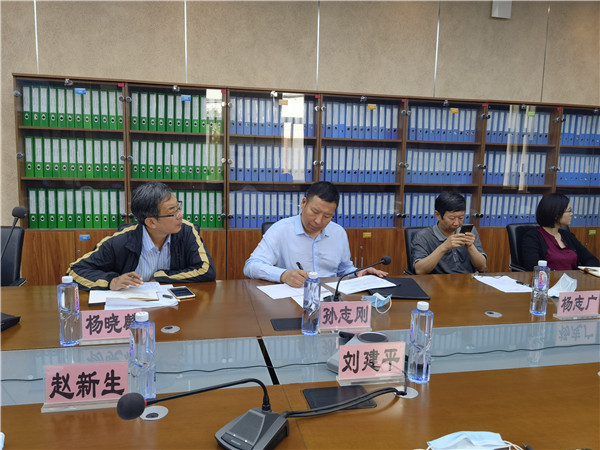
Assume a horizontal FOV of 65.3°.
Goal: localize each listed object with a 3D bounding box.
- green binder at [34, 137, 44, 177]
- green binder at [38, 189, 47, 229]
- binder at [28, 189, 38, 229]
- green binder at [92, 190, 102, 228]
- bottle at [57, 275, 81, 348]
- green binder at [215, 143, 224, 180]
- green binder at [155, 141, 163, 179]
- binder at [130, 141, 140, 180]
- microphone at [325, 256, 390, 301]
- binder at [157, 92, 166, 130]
[{"bbox_3d":[-2.105,-0.555,3.857,0.060,0.315,0.280,0,7,-12],"label":"green binder"},{"bbox_3d":[-2.105,-0.146,3.909,0.064,0.318,0.285,0,7,-12],"label":"green binder"},{"bbox_3d":[-2.170,-0.147,3.895,0.056,0.315,0.285,0,7,-12],"label":"binder"},{"bbox_3d":[-1.700,-0.146,3.992,0.060,0.315,0.280,0,7,-12],"label":"green binder"},{"bbox_3d":[-0.784,0.291,1.583,0.066,0.228,0.066,0,7,-12],"label":"bottle"},{"bbox_3d":[-0.714,-0.556,4.148,0.056,0.315,0.285,0,7,-12],"label":"green binder"},{"bbox_3d":[-1.202,-0.552,4.046,0.064,0.318,0.285,0,7,-12],"label":"green binder"},{"bbox_3d":[-1.397,-0.560,4.039,0.059,0.317,0.280,0,7,-11],"label":"binder"},{"bbox_3d":[0.259,0.264,2.076,0.390,0.210,0.120,-5,9,-40],"label":"microphone"},{"bbox_3d":[-1.179,-0.950,4.016,0.060,0.318,0.285,0,7,-12],"label":"binder"}]

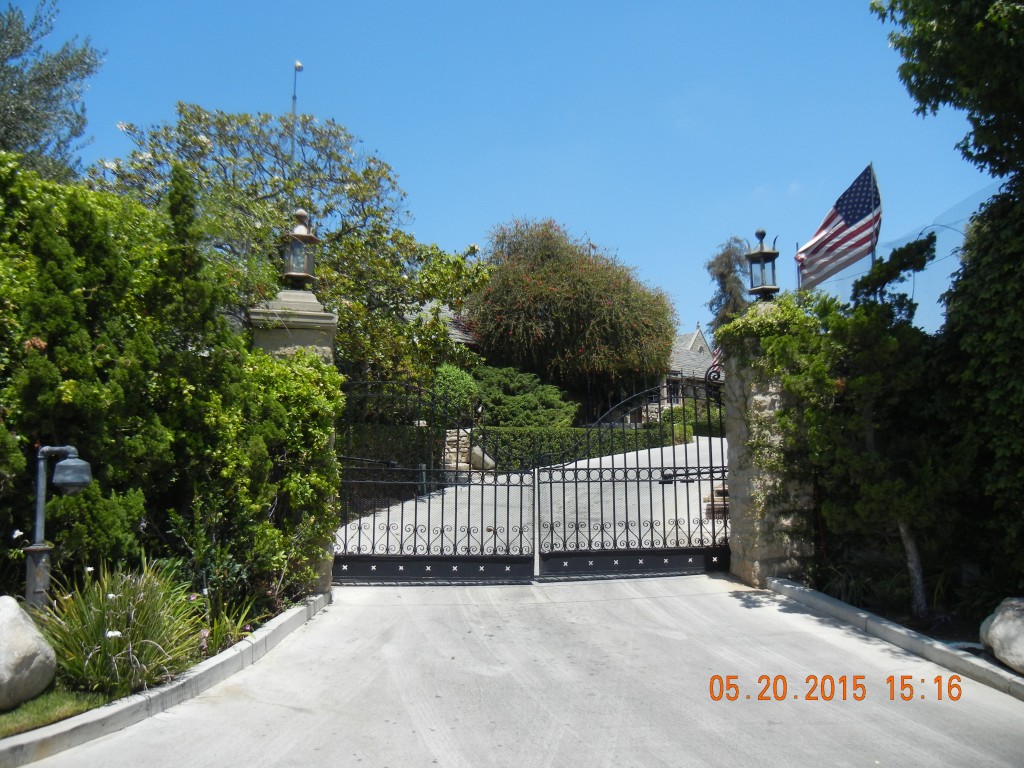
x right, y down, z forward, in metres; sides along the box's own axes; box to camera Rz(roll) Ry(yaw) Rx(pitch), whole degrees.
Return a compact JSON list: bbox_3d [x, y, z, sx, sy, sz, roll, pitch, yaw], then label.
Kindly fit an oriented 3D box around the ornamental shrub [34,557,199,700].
[{"bbox_3d":[-2.426,1.478,5.500,0.920,0.720,0.850,0,-5,0],"label":"ornamental shrub"}]

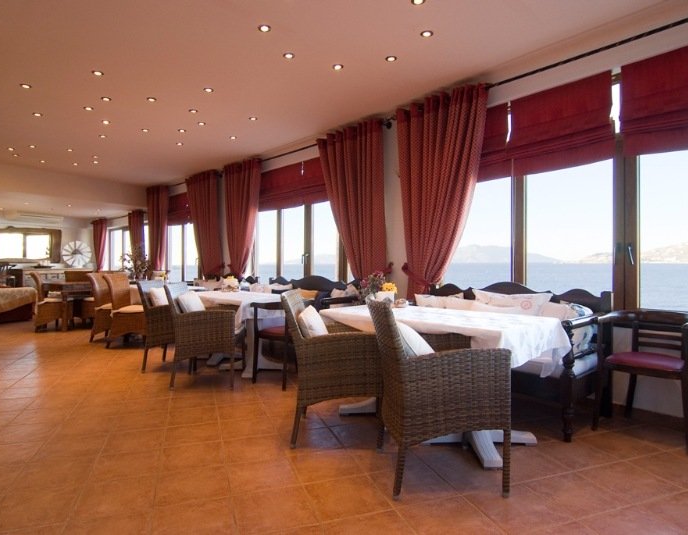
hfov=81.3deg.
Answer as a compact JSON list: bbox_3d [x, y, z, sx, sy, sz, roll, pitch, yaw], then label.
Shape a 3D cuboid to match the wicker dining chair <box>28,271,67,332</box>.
[{"bbox_3d":[-4.698,0.541,6.515,0.570,0.940,0.470,0,1,-20],"label":"wicker dining chair"}]

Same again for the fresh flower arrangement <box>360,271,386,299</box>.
[{"bbox_3d":[0.236,0.164,3.152,0.210,0.270,0.200,0,1,0],"label":"fresh flower arrangement"}]

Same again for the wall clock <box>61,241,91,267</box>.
[{"bbox_3d":[-6.541,-0.346,9.797,0.640,0.640,0.070,-1,1,-45],"label":"wall clock"}]

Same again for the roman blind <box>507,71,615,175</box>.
[{"bbox_3d":[1.755,-1.163,3.289,0.080,0.680,0.780,-1,1,-45],"label":"roman blind"}]

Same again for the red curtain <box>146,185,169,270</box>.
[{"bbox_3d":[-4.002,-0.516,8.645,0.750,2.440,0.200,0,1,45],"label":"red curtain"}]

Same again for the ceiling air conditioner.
[{"bbox_3d":[-7.014,-1.123,9.111,1.070,0.240,0.500,-1,1,-45],"label":"ceiling air conditioner"}]

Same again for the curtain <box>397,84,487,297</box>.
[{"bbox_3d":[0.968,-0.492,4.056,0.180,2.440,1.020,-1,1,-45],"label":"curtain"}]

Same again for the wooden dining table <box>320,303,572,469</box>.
[{"bbox_3d":[0.563,0.668,2.616,0.760,0.750,1.400,-1,1,-45],"label":"wooden dining table"}]

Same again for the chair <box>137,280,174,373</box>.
[{"bbox_3d":[-1.733,0.590,4.216,0.620,0.895,0.560,0,1,0],"label":"chair"}]

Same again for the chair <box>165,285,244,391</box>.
[{"bbox_3d":[-1.223,0.593,3.676,0.620,0.895,0.560,0,1,-1],"label":"chair"}]

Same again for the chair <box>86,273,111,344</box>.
[{"bbox_3d":[-3.208,0.543,5.665,0.570,0.940,0.470,0,0,-2],"label":"chair"}]

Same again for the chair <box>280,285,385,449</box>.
[{"bbox_3d":[-0.061,0.584,2.511,0.580,0.890,0.565,0,0,0],"label":"chair"}]

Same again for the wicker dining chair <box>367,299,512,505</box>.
[{"bbox_3d":[0.435,0.586,2.045,0.580,0.890,0.570,0,0,-4],"label":"wicker dining chair"}]

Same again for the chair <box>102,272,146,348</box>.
[{"bbox_3d":[-2.718,0.545,5.245,0.570,0.940,0.470,0,0,0],"label":"chair"}]

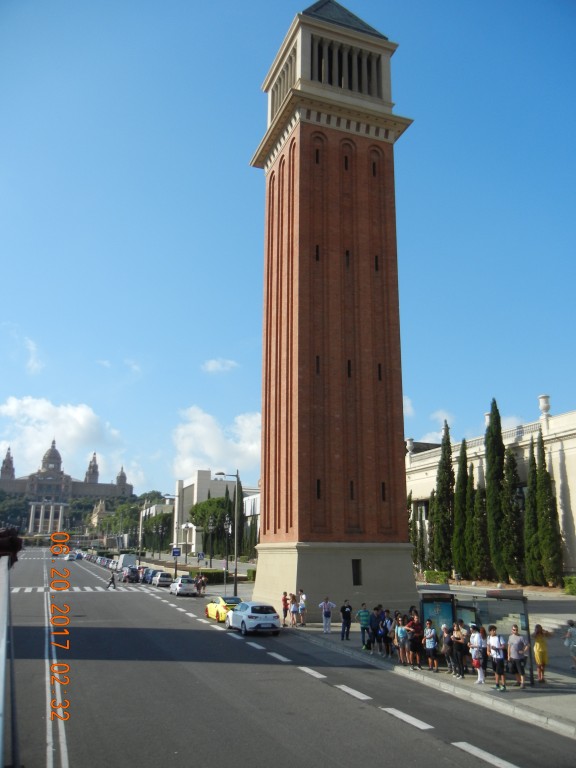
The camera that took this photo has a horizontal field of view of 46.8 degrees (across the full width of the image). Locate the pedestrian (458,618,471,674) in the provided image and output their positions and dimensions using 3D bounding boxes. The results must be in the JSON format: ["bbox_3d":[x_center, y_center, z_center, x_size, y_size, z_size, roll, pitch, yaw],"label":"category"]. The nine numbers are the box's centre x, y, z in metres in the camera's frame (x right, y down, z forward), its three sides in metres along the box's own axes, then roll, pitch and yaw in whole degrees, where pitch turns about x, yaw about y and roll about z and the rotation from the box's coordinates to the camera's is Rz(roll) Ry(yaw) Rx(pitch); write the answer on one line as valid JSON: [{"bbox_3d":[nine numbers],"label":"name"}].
[{"bbox_3d":[5.837,8.711,22.101,0.500,1.690,0.360,-11,-17,38],"label":"pedestrian"}]

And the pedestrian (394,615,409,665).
[{"bbox_3d":[4.036,9.105,23.593,0.500,1.630,0.340,-4,-15,19],"label":"pedestrian"}]

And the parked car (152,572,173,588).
[{"bbox_3d":[-13.168,20.385,69.506,1.730,1.470,4.050,5,-15,-19],"label":"parked car"}]

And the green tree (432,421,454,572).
[{"bbox_3d":[17.244,12.897,76.034,2.500,17.890,2.500,5,-15,-19],"label":"green tree"}]

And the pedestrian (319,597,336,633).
[{"bbox_3d":[1.917,11.179,32.197,0.800,1.660,0.360,-1,-14,3],"label":"pedestrian"}]

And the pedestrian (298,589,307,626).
[{"bbox_3d":[0.773,11.663,34.653,0.380,1.845,0.500,2,-15,-6],"label":"pedestrian"}]

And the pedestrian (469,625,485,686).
[{"bbox_3d":[5.658,8.106,20.001,0.400,1.690,0.480,7,-15,-24],"label":"pedestrian"}]

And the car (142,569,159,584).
[{"bbox_3d":[-15.002,21.651,74.937,1.740,1.500,4.200,5,-14,-19],"label":"car"}]

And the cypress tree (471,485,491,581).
[{"bbox_3d":[19.431,14.976,66.869,1.727,9.297,1.727,5,-15,-19],"label":"cypress tree"}]

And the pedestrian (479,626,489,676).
[{"bbox_3d":[6.556,8.999,22.326,0.340,1.537,0.460,10,-18,-33],"label":"pedestrian"}]

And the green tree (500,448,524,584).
[{"bbox_3d":[19.936,11.740,59.401,2.100,11.800,2.100,-4,-14,18],"label":"green tree"}]

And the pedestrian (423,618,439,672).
[{"bbox_3d":[4.870,8.901,22.695,0.520,1.660,0.420,-8,-17,30],"label":"pedestrian"}]

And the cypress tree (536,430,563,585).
[{"bbox_3d":[22.803,10.733,58.766,2.056,13.732,2.056,5,-15,-19],"label":"cypress tree"}]

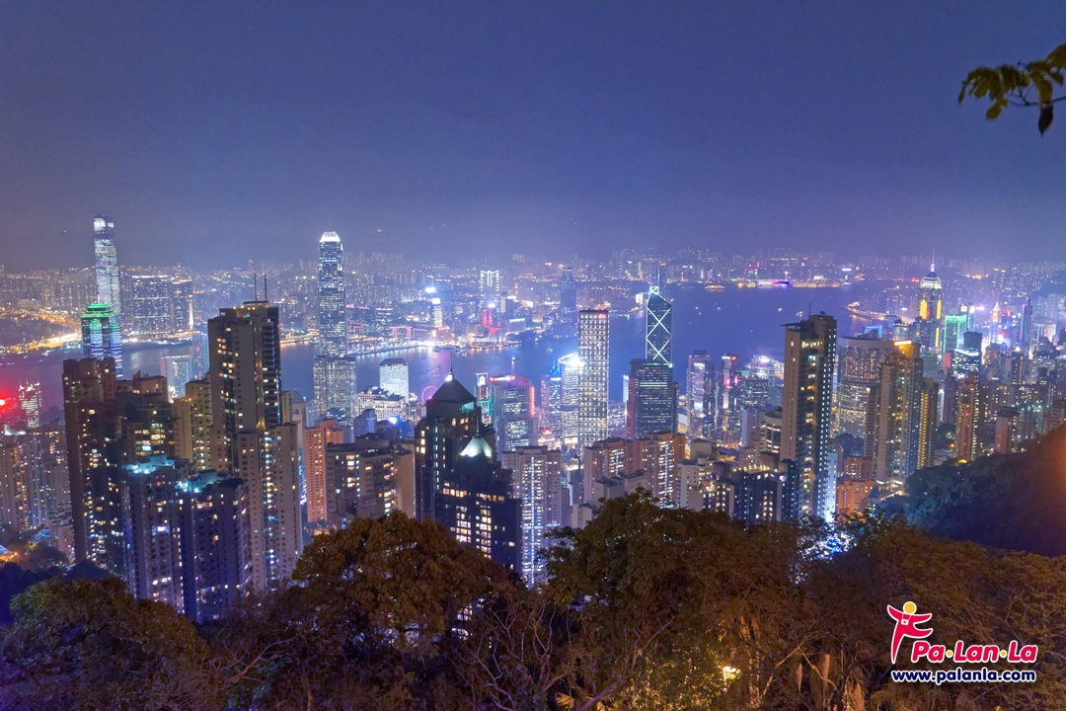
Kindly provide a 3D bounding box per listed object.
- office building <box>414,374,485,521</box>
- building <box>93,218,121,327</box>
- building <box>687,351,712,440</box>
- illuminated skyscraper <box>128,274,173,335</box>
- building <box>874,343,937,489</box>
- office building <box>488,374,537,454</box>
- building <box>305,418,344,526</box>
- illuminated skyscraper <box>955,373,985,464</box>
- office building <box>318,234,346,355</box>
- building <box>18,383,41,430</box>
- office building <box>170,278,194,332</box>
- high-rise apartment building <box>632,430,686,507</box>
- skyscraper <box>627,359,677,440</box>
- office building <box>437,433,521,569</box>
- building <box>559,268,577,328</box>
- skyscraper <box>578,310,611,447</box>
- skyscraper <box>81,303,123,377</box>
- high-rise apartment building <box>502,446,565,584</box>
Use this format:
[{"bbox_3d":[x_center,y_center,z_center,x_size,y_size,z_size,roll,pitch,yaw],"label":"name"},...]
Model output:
[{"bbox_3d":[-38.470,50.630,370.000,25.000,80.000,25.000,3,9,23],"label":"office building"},{"bbox_3d":[-1690.200,-305.050,3184.560,62.000,480.000,62.000,0,8,3],"label":"building"},{"bbox_3d":[317.440,88.980,1520.330,38.000,187.000,38.000,2,9,14],"label":"building"},{"bbox_3d":[-1521.620,-192.730,3185.760,150.000,252.000,32.000,-5,10,-30],"label":"illuminated skyscraper"},{"bbox_3d":[290.080,49.010,625.000,32.000,114.000,32.000,-7,11,-38],"label":"building"},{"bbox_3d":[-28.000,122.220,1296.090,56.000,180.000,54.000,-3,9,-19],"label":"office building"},{"bbox_3d":[-194.370,111.290,745.000,25.000,102.000,25.000,-8,11,-43],"label":"building"},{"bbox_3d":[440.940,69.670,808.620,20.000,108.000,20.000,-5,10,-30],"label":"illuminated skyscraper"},{"bbox_3d":[-408.370,-42.360,1632.600,53.000,412.000,53.000,-2,9,-16],"label":"office building"},{"bbox_3d":[-840.960,125.970,1345.580,32.000,153.000,30.000,-3,9,-20],"label":"building"},{"bbox_3d":[-1471.170,-201.720,3356.830,76.000,226.000,48.000,-3,9,-17],"label":"office building"},{"bbox_3d":[111.420,112.550,710.000,33.000,82.000,33.000,-6,10,-34],"label":"high-rise apartment building"},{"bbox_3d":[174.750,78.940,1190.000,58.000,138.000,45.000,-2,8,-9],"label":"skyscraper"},{"bbox_3d":[-24.120,87.700,357.330,31.000,108.000,27.000,4,9,29],"label":"office building"},{"bbox_3d":[154.220,-242.480,3457.380,44.000,278.000,54.000,6,10,35],"label":"building"},{"bbox_3d":[95.680,67.740,1269.020,46.000,281.000,46.000,1,8,9],"label":"skyscraper"},{"bbox_3d":[-698.970,59.060,1315.020,53.000,294.000,53.000,-2,8,-10],"label":"skyscraper"},{"bbox_3d":[-0.010,136.990,681.030,48.000,121.000,30.000,0,8,0],"label":"high-rise apartment building"}]

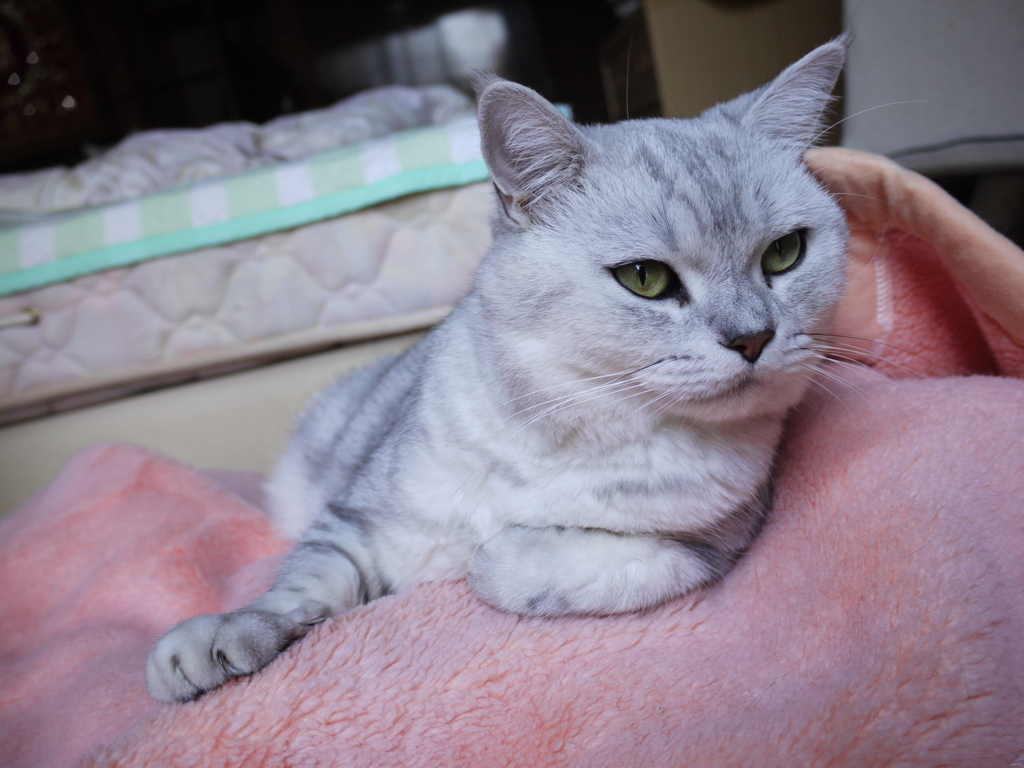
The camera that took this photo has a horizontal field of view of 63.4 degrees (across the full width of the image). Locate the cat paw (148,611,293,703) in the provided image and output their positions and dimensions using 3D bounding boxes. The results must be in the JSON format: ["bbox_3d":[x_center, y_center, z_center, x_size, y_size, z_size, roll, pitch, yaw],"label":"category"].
[{"bbox_3d":[-0.109,0.101,0.312,0.056,0.029,0.041,-29,25,-35],"label":"cat paw"}]

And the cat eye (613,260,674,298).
[{"bbox_3d":[0.046,-0.037,0.293,0.022,0.014,0.012,-7,19,9],"label":"cat eye"}]

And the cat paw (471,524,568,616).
[{"bbox_3d":[0.003,0.069,0.307,0.040,0.032,0.037,-12,21,-8],"label":"cat paw"}]

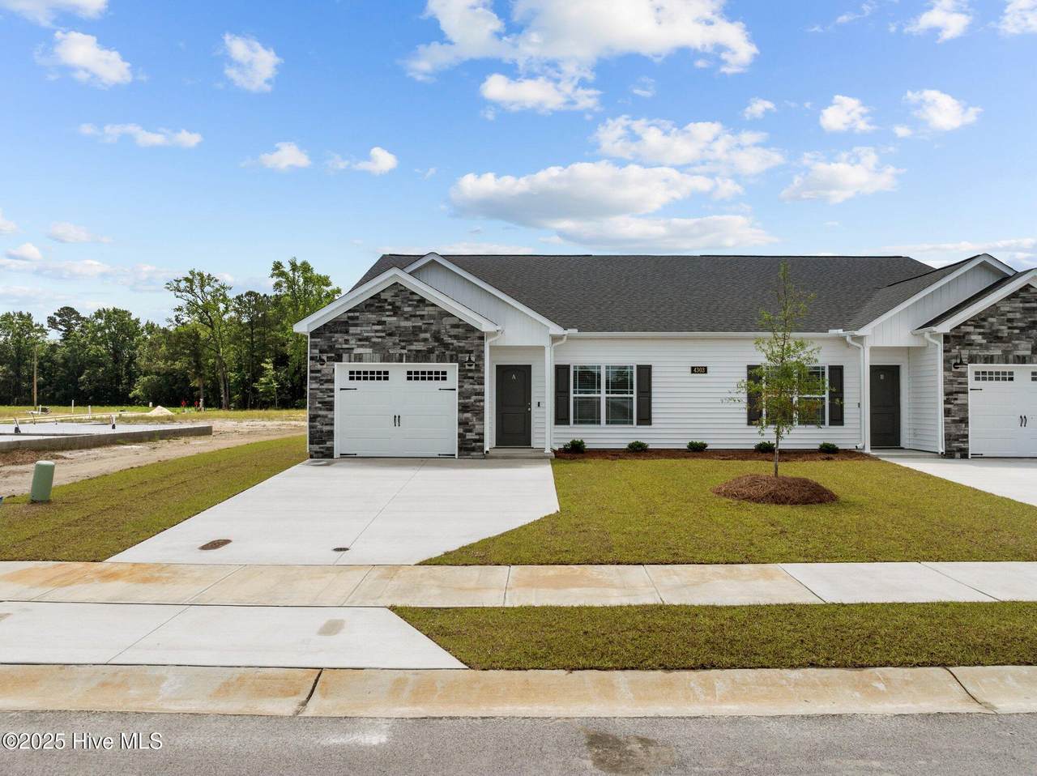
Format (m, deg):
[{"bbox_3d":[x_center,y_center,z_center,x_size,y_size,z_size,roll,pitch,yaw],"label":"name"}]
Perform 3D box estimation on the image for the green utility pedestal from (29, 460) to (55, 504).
[{"bbox_3d":[-7.664,1.516,11.580,0.270,0.640,0.270,6,-5,0],"label":"green utility pedestal"}]

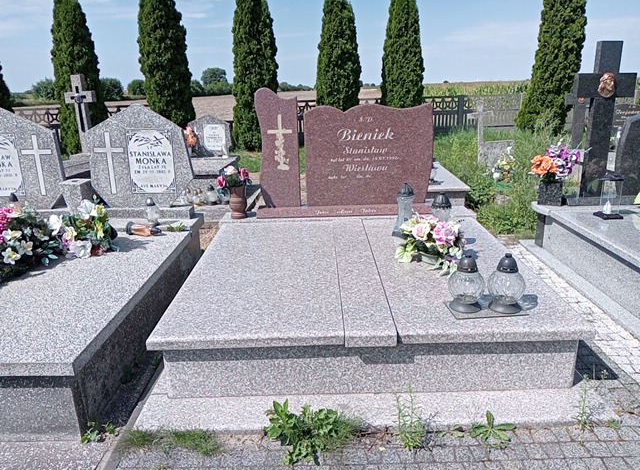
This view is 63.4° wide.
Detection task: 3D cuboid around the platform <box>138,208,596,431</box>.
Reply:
[{"bbox_3d":[0.219,0.321,3.206,1.982,0.381,2.274,-1,17,0],"label":"platform"}]

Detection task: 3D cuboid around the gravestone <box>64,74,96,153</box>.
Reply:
[{"bbox_3d":[-3.098,-1.576,6.785,0.354,1.010,0.112,-1,17,0],"label":"gravestone"}]

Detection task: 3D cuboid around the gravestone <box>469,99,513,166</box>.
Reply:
[{"bbox_3d":[2.750,-1.579,8.300,0.670,1.200,0.220,-1,16,0],"label":"gravestone"}]

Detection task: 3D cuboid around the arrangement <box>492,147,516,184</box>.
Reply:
[{"bbox_3d":[2.637,-1.008,7.400,0.330,0.500,0.280,-1,16,0],"label":"arrangement"}]

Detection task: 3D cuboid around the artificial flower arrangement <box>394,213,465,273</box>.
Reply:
[{"bbox_3d":[0.613,0.034,2.917,0.369,0.241,0.278,0,17,5],"label":"artificial flower arrangement"}]

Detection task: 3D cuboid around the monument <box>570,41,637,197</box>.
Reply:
[{"bbox_3d":[2.430,-0.954,4.392,0.505,1.278,0.084,-1,16,0],"label":"monument"}]

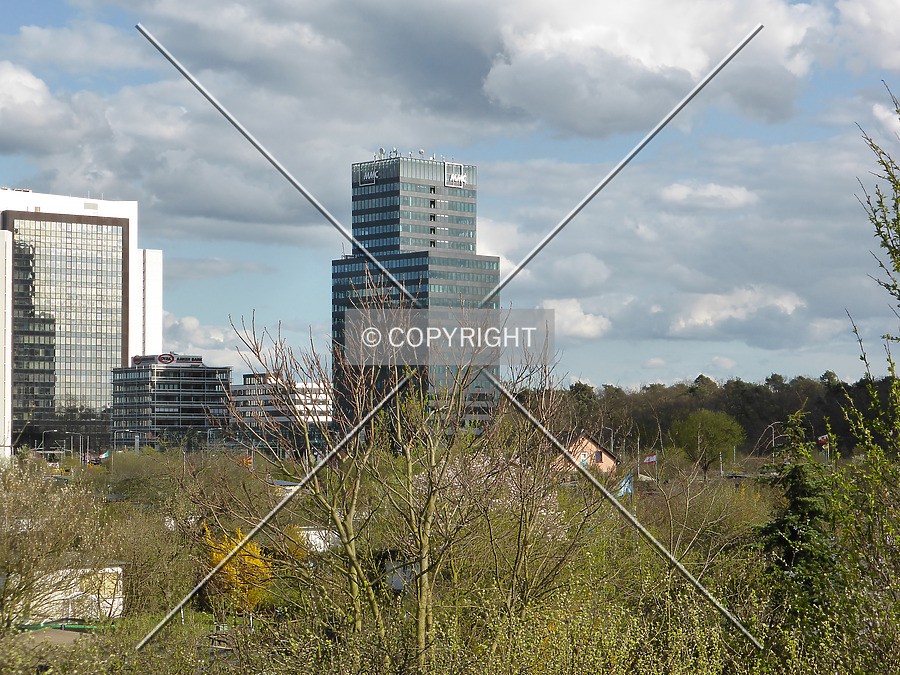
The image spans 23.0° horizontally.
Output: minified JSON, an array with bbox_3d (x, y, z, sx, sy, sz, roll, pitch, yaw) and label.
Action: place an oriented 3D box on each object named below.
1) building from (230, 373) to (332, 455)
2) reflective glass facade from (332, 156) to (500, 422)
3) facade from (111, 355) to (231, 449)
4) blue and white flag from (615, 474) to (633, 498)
[{"bbox_3d":[-51.826,25.888,687.968,17.022,28.574,32.856,3,-4,-43],"label":"building"},{"bbox_3d":[-8.888,-5.935,617.931,29.557,84.414,38.947,3,-4,-44],"label":"reflective glass facade"},{"bbox_3d":[-82.490,20.160,653.140,25.100,28.700,27.900,2,-3,-34],"label":"facade"},{"bbox_3d":[7.873,6.719,100.000,0.800,1.080,0.220,0,-3,0],"label":"blue and white flag"}]

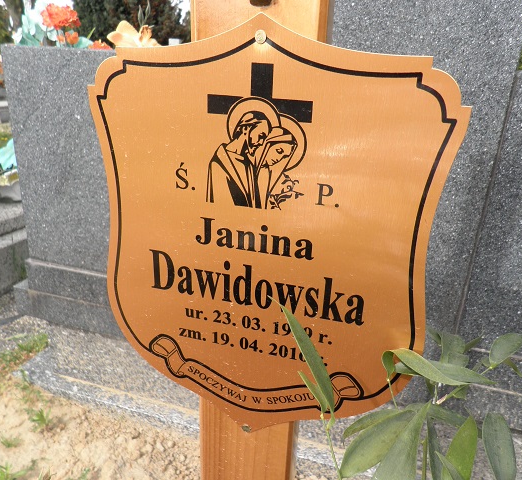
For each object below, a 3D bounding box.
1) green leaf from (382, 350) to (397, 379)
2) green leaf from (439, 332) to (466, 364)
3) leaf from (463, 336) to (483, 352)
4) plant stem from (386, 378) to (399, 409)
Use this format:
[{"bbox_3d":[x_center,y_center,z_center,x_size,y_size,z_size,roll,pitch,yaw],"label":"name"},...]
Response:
[{"bbox_3d":[0.085,0.083,0.295,0.011,0.019,0.010,10,19,18],"label":"green leaf"},{"bbox_3d":[0.181,0.103,0.420,0.023,0.030,0.012,12,20,25],"label":"green leaf"},{"bbox_3d":[0.206,0.101,0.430,0.020,0.015,0.012,13,21,27],"label":"leaf"},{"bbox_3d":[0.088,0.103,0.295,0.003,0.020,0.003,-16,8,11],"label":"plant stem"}]

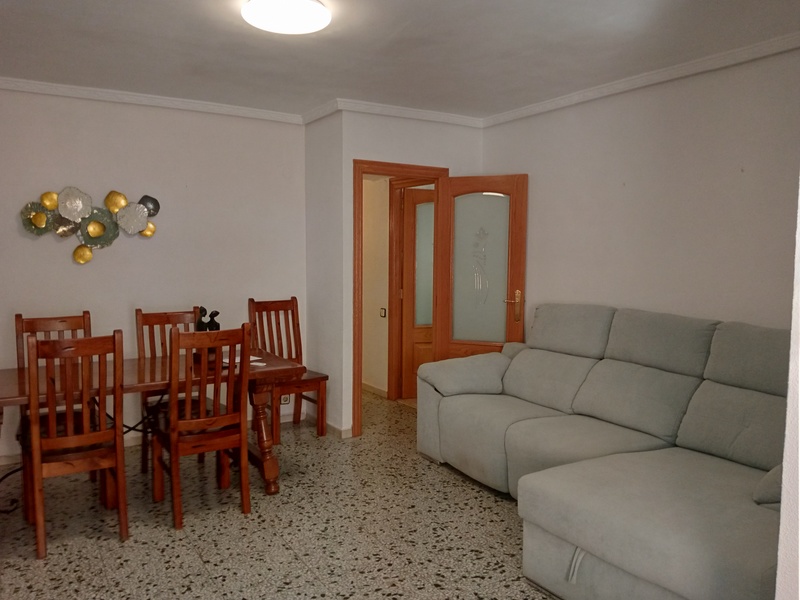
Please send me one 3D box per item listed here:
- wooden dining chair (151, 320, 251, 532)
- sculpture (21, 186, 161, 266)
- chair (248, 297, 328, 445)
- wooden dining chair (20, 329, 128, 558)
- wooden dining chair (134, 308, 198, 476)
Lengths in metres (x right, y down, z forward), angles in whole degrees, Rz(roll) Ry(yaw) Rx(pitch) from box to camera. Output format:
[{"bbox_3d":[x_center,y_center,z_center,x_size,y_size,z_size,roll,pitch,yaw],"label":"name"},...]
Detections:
[{"bbox_3d":[-1.113,0.639,3.614,0.463,1.058,0.557,-3,5,-32],"label":"wooden dining chair"},{"bbox_3d":[-2.130,-0.515,4.521,0.895,0.531,0.060,-3,5,-32],"label":"sculpture"},{"bbox_3d":[-0.898,0.524,5.115,0.463,1.058,0.557,-3,5,-33],"label":"chair"},{"bbox_3d":[-1.656,0.663,3.290,0.463,1.058,0.557,-3,5,-33],"label":"wooden dining chair"},{"bbox_3d":[-1.390,0.601,4.096,0.463,1.058,0.557,-3,5,-33],"label":"wooden dining chair"}]

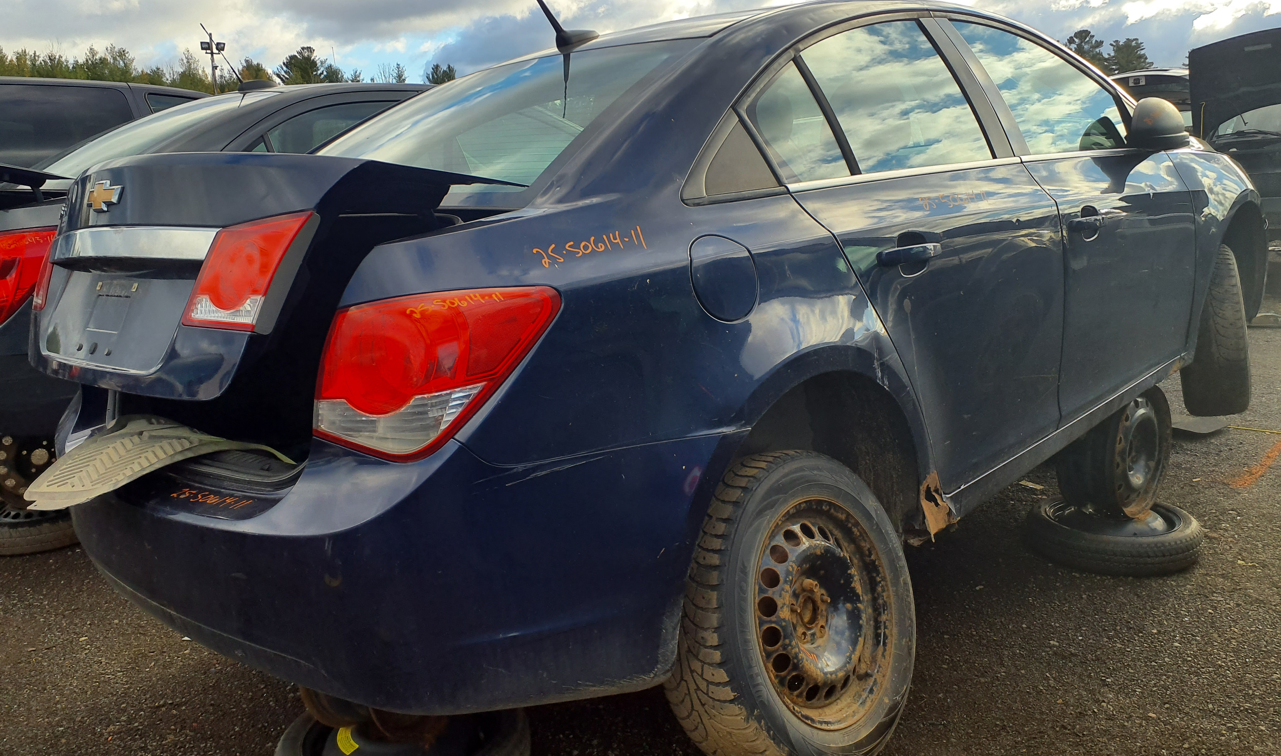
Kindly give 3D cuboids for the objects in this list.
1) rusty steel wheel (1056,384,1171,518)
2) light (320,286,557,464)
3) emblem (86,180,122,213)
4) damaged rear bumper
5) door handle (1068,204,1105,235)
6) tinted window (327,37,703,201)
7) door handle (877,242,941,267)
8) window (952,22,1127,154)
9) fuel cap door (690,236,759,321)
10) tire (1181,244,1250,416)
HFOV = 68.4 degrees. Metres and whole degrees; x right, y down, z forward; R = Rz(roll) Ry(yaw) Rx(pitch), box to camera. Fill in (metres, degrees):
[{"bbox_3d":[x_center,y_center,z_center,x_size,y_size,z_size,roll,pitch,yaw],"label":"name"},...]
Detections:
[{"bbox_3d":[1.689,0.249,3.361,0.467,0.467,0.205,-17,16,-41],"label":"rusty steel wheel"},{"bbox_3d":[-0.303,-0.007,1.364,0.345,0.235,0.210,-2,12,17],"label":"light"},{"bbox_3d":[-0.915,-0.310,1.609,0.020,0.055,0.155,5,1,-45],"label":"emblem"},{"bbox_3d":[-0.673,0.207,1.911,0.630,0.520,1.760,-17,17,-43],"label":"damaged rear bumper"},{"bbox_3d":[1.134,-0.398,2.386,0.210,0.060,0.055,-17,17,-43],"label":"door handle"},{"bbox_3d":[-0.428,-0.585,2.209,1.250,0.090,0.780,7,41,46],"label":"tinted window"},{"bbox_3d":[0.563,-0.258,1.970,0.207,0.037,0.050,-17,16,-41],"label":"door handle"},{"bbox_3d":[1.161,-0.799,2.620,0.820,0.410,0.040,-17,-9,-43],"label":"window"},{"bbox_3d":[0.142,-0.169,1.609,0.157,0.155,0.025,-15,7,-37],"label":"fuel cap door"},{"bbox_3d":[2.178,-0.181,3.610,0.215,0.650,0.650,-7,10,30],"label":"tire"}]

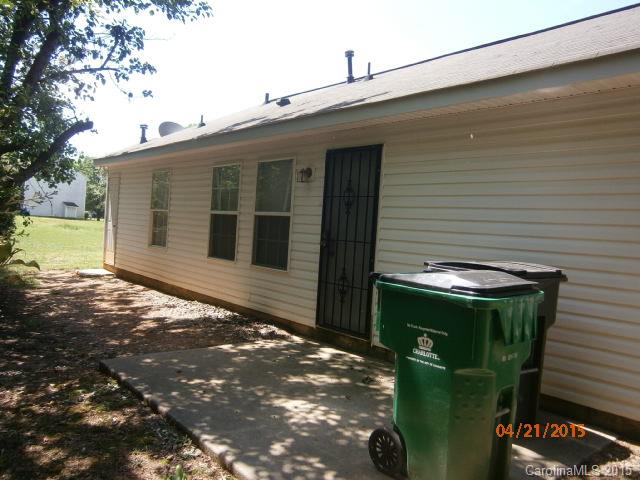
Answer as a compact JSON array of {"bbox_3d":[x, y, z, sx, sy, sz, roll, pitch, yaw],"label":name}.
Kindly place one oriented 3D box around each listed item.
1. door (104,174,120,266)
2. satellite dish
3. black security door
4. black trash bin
[{"bbox_3d":[-4.670,-0.461,10.829,0.070,2.060,0.740,3,2,-42],"label":"door"},{"bbox_3d":[-3.831,-2.799,12.400,0.680,0.580,0.420,3,1,-20],"label":"satellite dish"},{"bbox_3d":[0.283,0.005,5.281,0.060,2.060,0.865,3,2,-42],"label":"black security door"},{"bbox_3d":[1.228,0.720,3.408,0.650,1.130,0.770,3,2,-42],"label":"black trash bin"}]

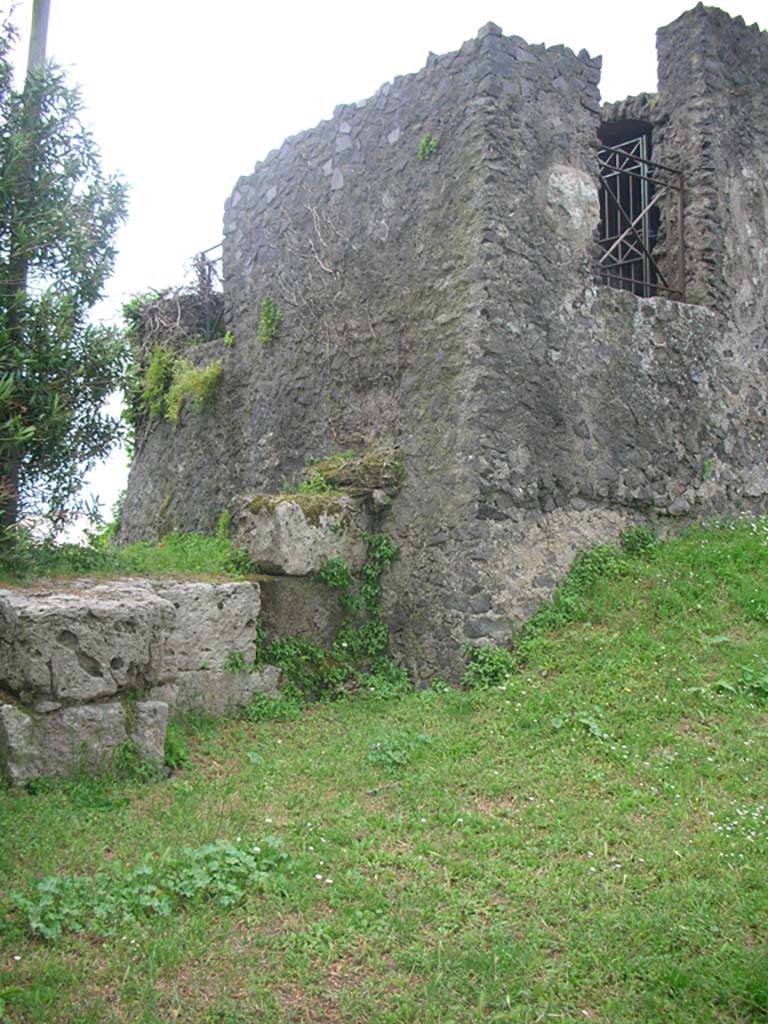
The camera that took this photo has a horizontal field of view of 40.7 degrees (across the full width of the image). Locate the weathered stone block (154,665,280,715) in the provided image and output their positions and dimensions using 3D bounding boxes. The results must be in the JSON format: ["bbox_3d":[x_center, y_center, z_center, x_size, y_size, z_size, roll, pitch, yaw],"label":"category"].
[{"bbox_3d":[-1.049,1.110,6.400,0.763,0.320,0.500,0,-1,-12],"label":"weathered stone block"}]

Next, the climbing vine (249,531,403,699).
[{"bbox_3d":[-0.420,0.677,7.200,0.955,1.095,0.650,0,-1,-15],"label":"climbing vine"}]

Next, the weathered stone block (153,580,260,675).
[{"bbox_3d":[-1.109,0.691,6.400,0.643,0.505,0.500,0,-1,-12],"label":"weathered stone block"}]

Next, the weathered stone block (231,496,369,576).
[{"bbox_3d":[-0.585,0.164,7.000,0.859,0.511,0.600,0,-1,-12],"label":"weathered stone block"}]

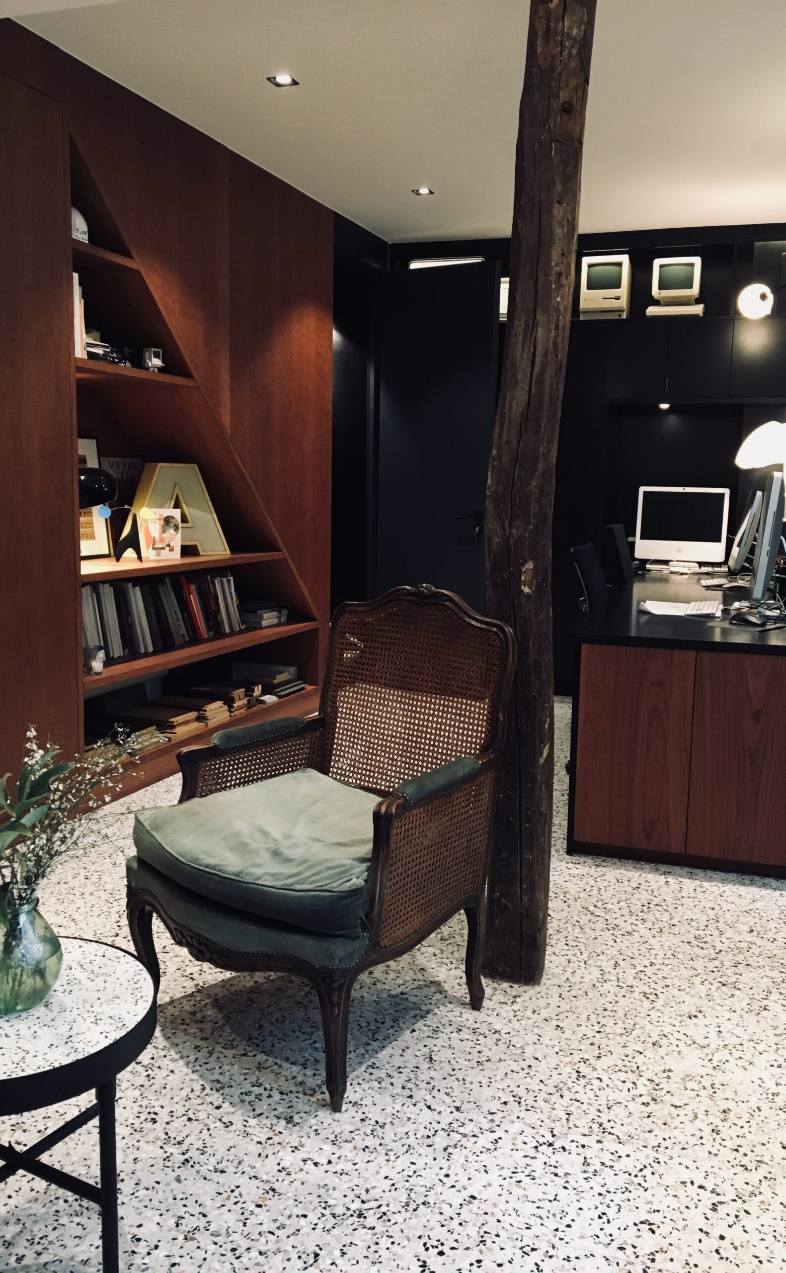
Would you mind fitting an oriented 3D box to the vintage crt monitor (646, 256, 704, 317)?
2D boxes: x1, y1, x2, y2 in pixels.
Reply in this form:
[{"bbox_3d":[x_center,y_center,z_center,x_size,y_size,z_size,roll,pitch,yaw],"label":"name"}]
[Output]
[{"bbox_3d":[1.573,-1.908,5.904,0.305,0.333,0.290,3,8,16],"label":"vintage crt monitor"}]

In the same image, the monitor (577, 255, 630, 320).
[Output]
[{"bbox_3d":[1.190,-1.913,5.930,0.246,0.342,0.277,3,8,16],"label":"monitor"}]

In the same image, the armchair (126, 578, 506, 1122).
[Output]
[{"bbox_3d":[-0.137,0.376,2.349,0.655,0.945,0.700,7,10,38],"label":"armchair"}]

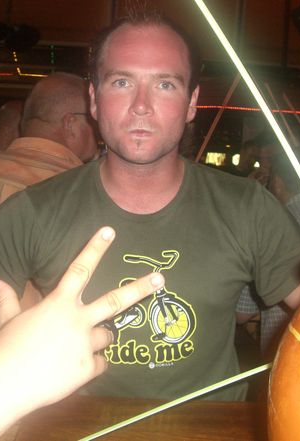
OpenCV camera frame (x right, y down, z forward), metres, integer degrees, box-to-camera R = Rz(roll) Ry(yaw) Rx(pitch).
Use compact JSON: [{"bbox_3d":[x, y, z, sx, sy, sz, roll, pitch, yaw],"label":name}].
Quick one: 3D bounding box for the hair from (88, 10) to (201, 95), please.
[{"bbox_3d":[-0.010,-0.250,1.060,0.178,0.170,0.200,2,7,1],"label":"hair"}]

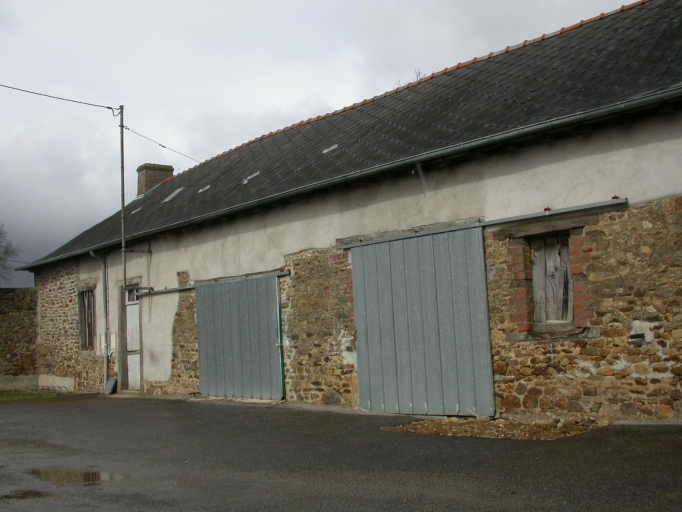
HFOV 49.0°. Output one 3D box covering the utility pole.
[{"bbox_3d":[-4.248,-0.205,14.669,0.080,5.633,0.080,2,-8,-42],"label":"utility pole"}]

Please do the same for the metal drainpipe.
[{"bbox_3d":[-5.252,1.371,16.289,0.377,2.915,0.100,2,-8,-42],"label":"metal drainpipe"}]

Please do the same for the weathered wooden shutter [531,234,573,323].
[{"bbox_3d":[2.377,0.255,8.407,0.050,0.972,0.522,2,-8,-42],"label":"weathered wooden shutter"}]

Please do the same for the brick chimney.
[{"bbox_3d":[-5.398,-2.196,21.808,0.943,0.884,0.486,2,-8,-42],"label":"brick chimney"}]

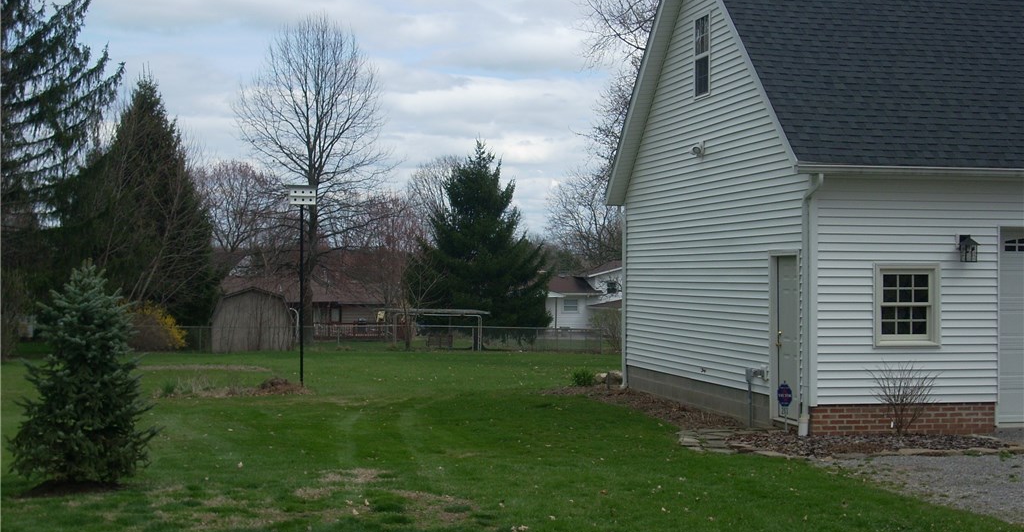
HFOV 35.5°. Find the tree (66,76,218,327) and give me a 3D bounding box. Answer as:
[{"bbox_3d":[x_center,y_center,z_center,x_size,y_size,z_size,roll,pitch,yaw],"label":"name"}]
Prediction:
[{"bbox_3d":[-16.890,-2.490,73.000,6.950,12.340,6.800,0,0,-11],"label":"tree"}]

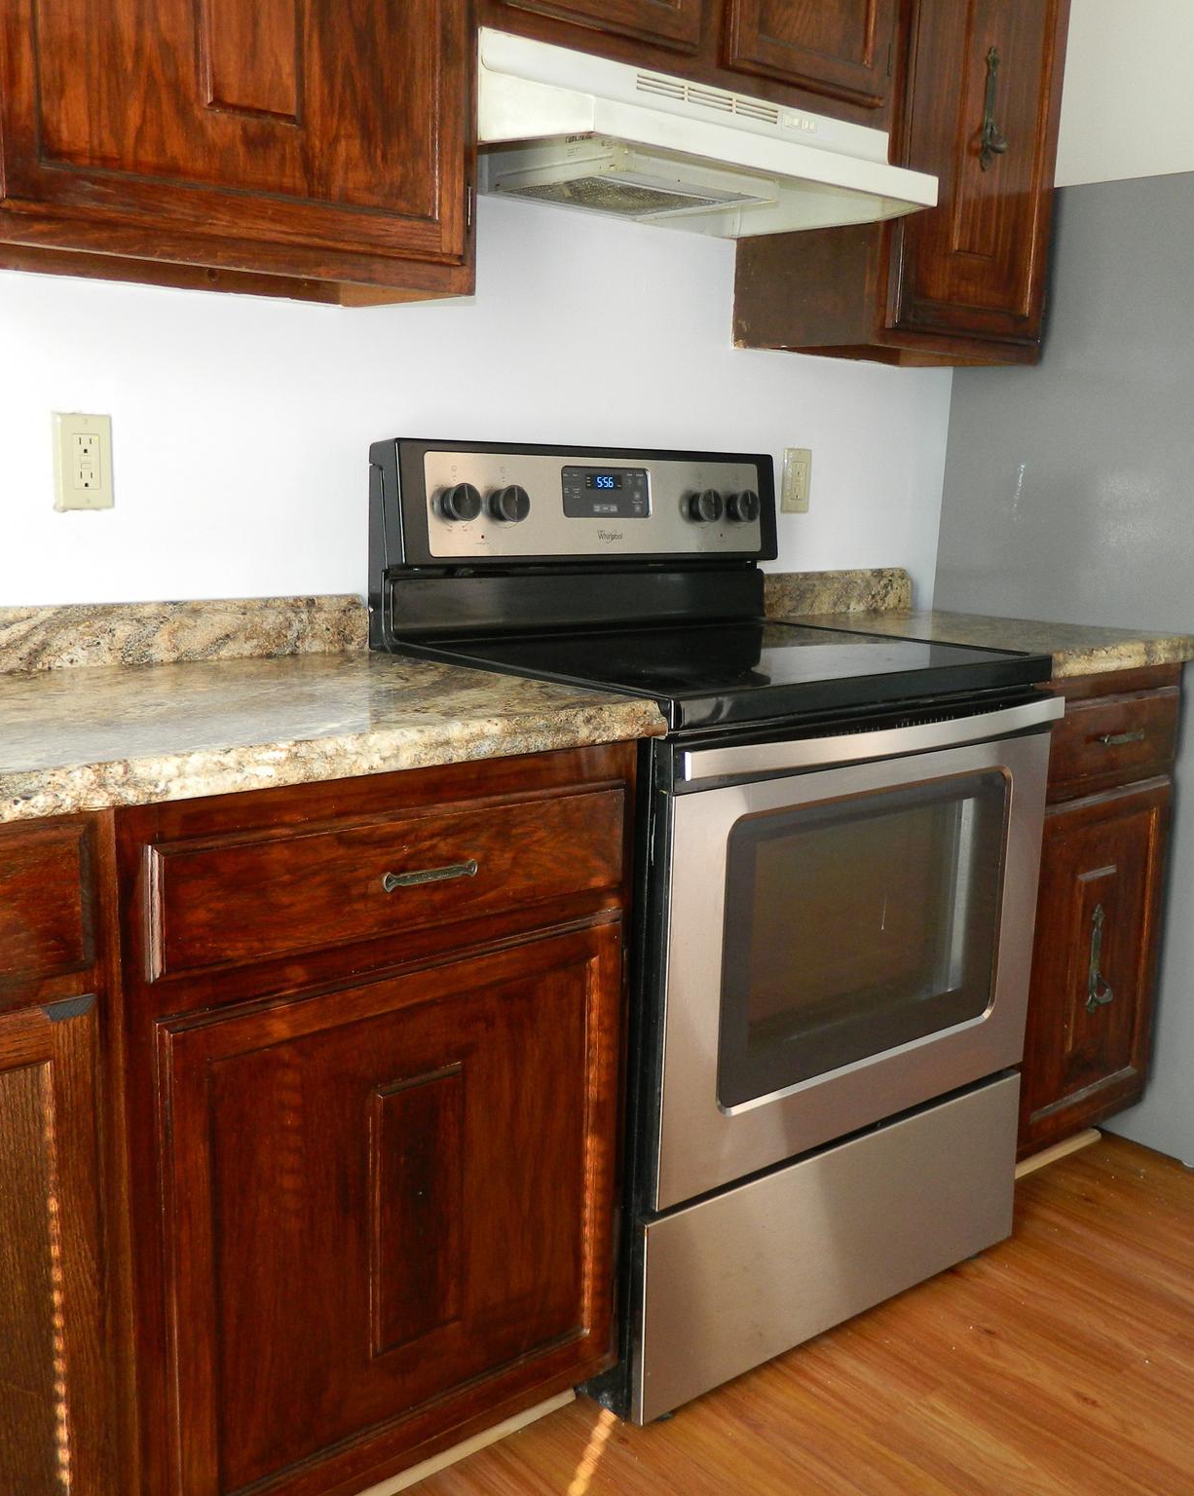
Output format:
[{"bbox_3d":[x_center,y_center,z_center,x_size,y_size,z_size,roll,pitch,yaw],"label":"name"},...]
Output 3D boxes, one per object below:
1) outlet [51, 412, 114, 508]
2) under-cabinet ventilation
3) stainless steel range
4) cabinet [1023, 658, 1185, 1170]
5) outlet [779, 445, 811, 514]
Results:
[{"bbox_3d":[-0.646,-0.361,1.822,0.071,0.117,0.013,-7,14,-39],"label":"outlet"},{"bbox_3d":[0.103,-0.858,2.062,0.760,0.135,0.458,-7,14,-39],"label":"under-cabinet ventilation"},{"bbox_3d":[0.171,0.172,2.141,0.757,1.207,0.697,-7,14,-39],"label":"stainless steel range"},{"bbox_3d":[0.610,0.231,2.605,0.468,0.811,0.630,-7,14,-39],"label":"cabinet"},{"bbox_3d":[0.370,-0.493,2.663,0.072,0.115,0.010,-7,14,-39],"label":"outlet"}]

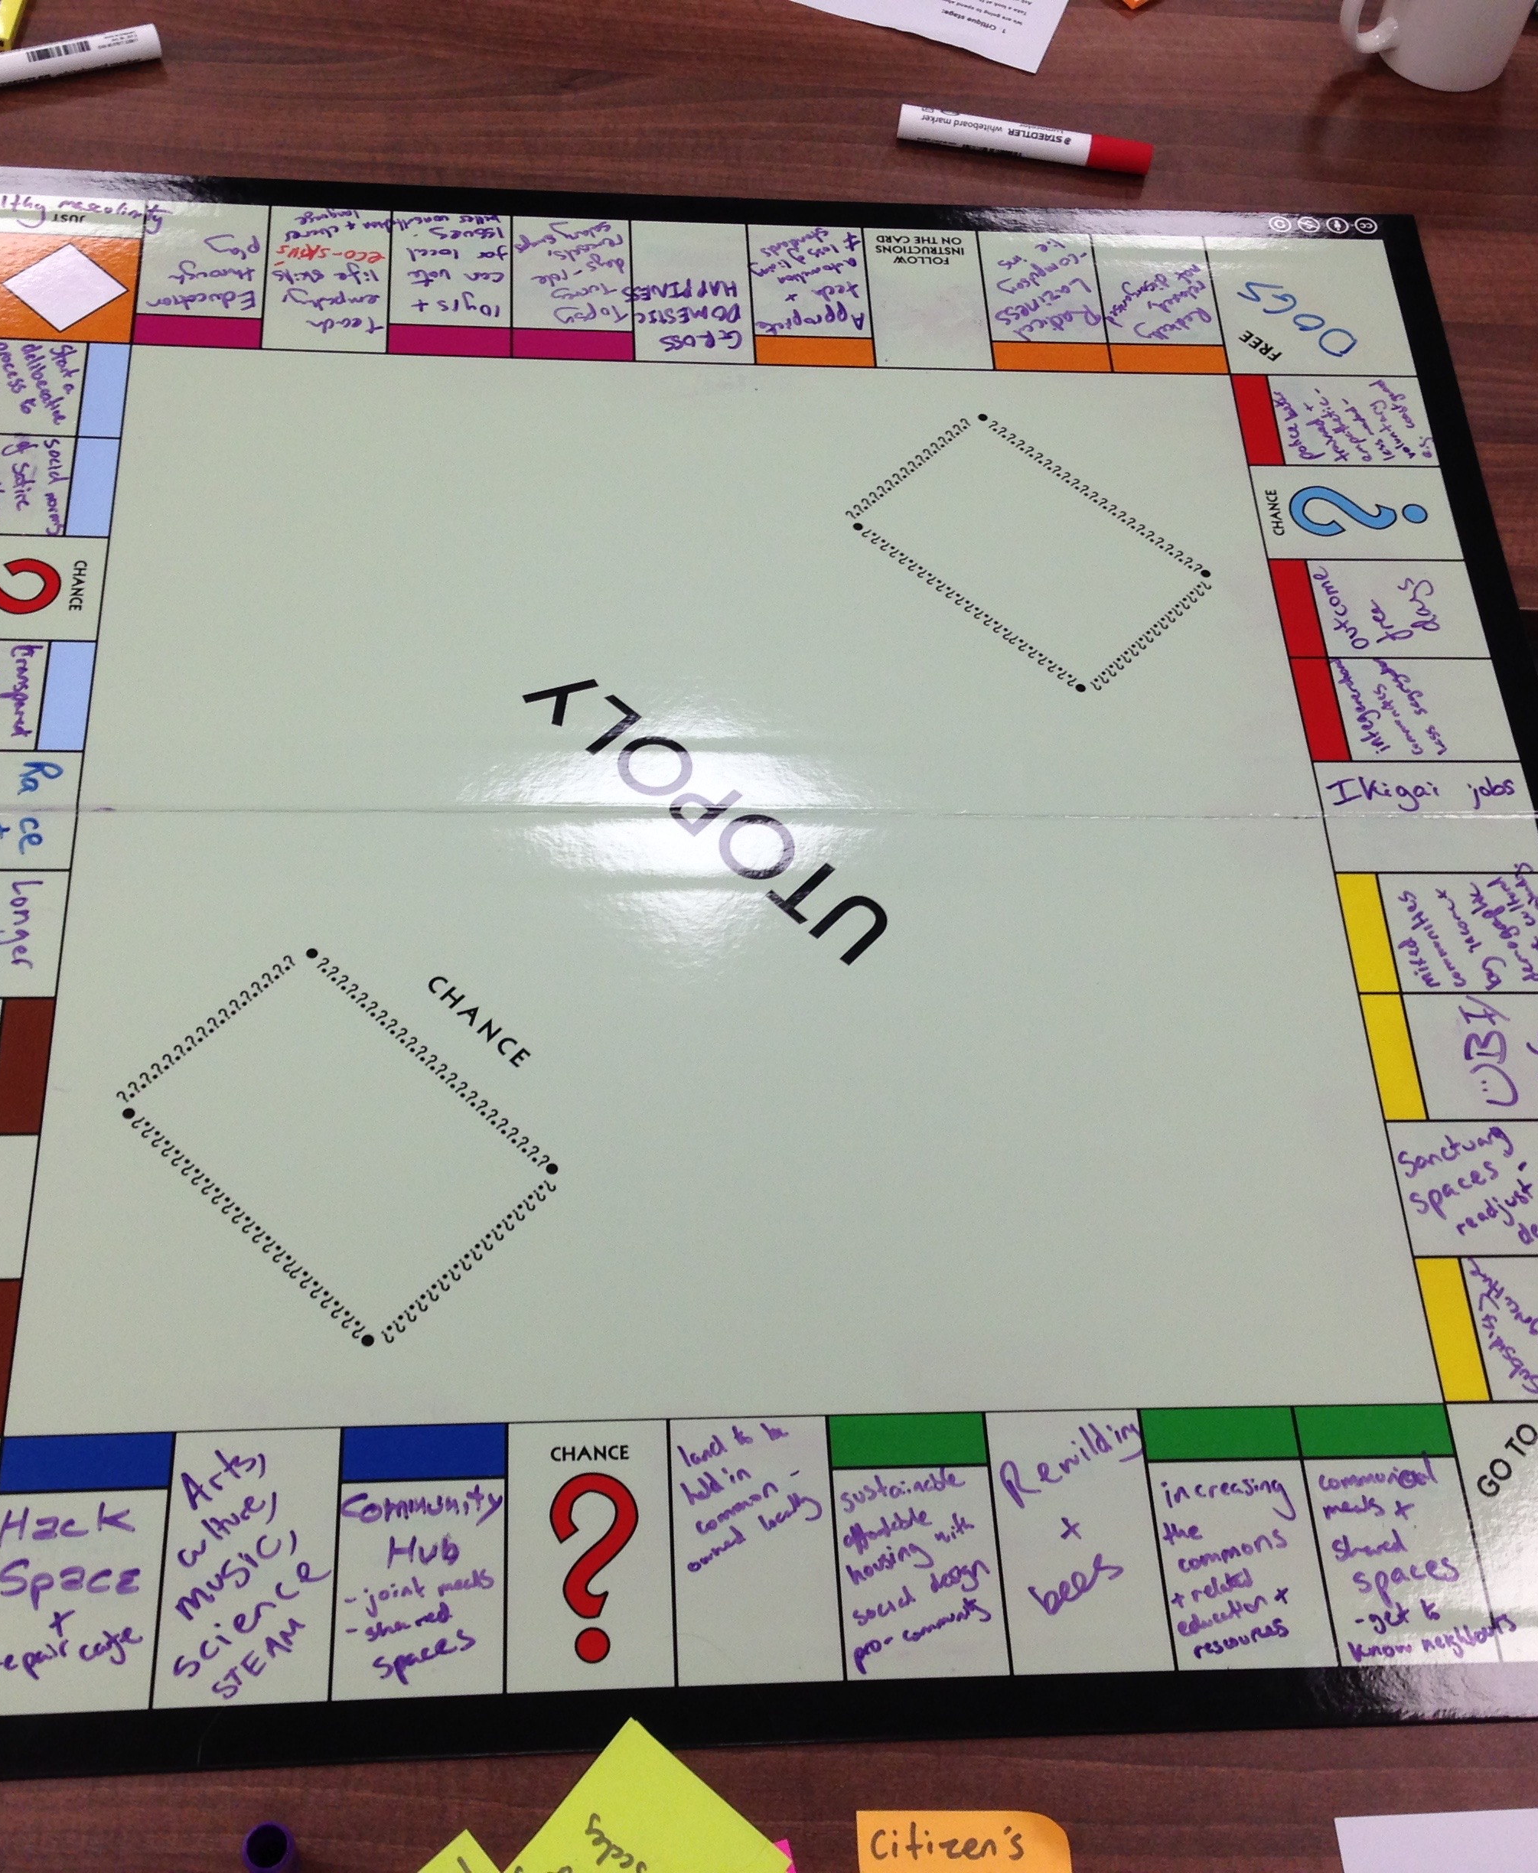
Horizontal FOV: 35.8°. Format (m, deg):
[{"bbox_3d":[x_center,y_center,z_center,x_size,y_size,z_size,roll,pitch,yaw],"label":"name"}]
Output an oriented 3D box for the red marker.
[{"bbox_3d":[0.144,-0.446,1.334,0.143,0.018,0.018,8,59,-1],"label":"red marker"}]

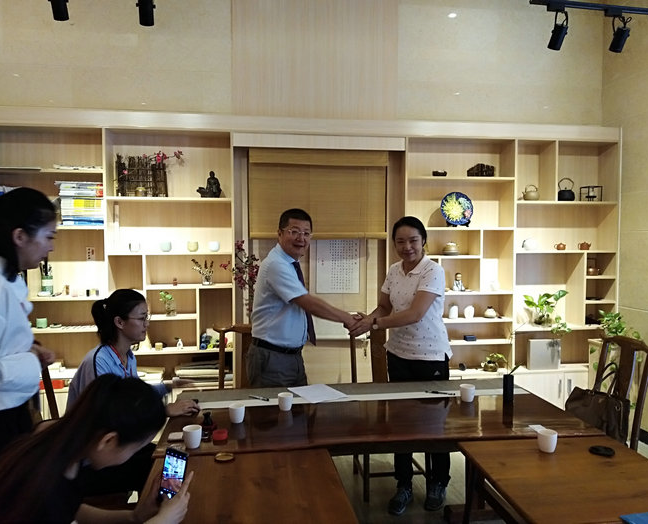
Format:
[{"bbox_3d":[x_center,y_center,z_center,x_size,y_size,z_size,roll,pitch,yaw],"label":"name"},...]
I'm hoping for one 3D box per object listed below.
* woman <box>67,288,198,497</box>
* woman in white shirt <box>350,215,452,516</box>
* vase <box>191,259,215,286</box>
[{"bbox_3d":[-0.886,0.800,2.456,0.670,1.290,0.520,0,3,5],"label":"woman"},{"bbox_3d":[0.457,0.581,3.008,0.500,1.675,0.500,1,3,30],"label":"woman in white shirt"},{"bbox_3d":[-0.881,0.076,3.823,0.151,0.187,0.110,0,3,-9],"label":"vase"}]

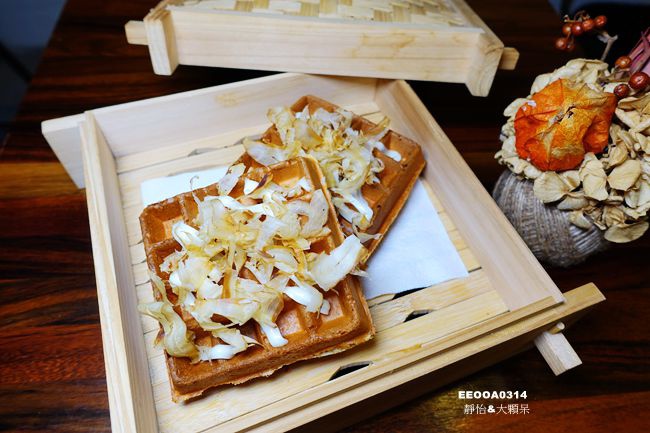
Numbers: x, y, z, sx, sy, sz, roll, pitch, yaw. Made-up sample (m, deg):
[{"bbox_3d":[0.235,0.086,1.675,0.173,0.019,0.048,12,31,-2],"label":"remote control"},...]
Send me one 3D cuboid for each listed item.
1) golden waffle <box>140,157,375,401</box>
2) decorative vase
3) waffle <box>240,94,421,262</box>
[{"bbox_3d":[-0.042,0.032,0.255,0.112,0.028,0.112,-18,67,-3],"label":"golden waffle"},{"bbox_3d":[0.165,-0.007,0.314,0.084,0.075,0.084,-16,59,-14],"label":"decorative vase"},{"bbox_3d":[0.000,-0.028,0.317,0.113,0.028,0.113,29,59,15],"label":"waffle"}]

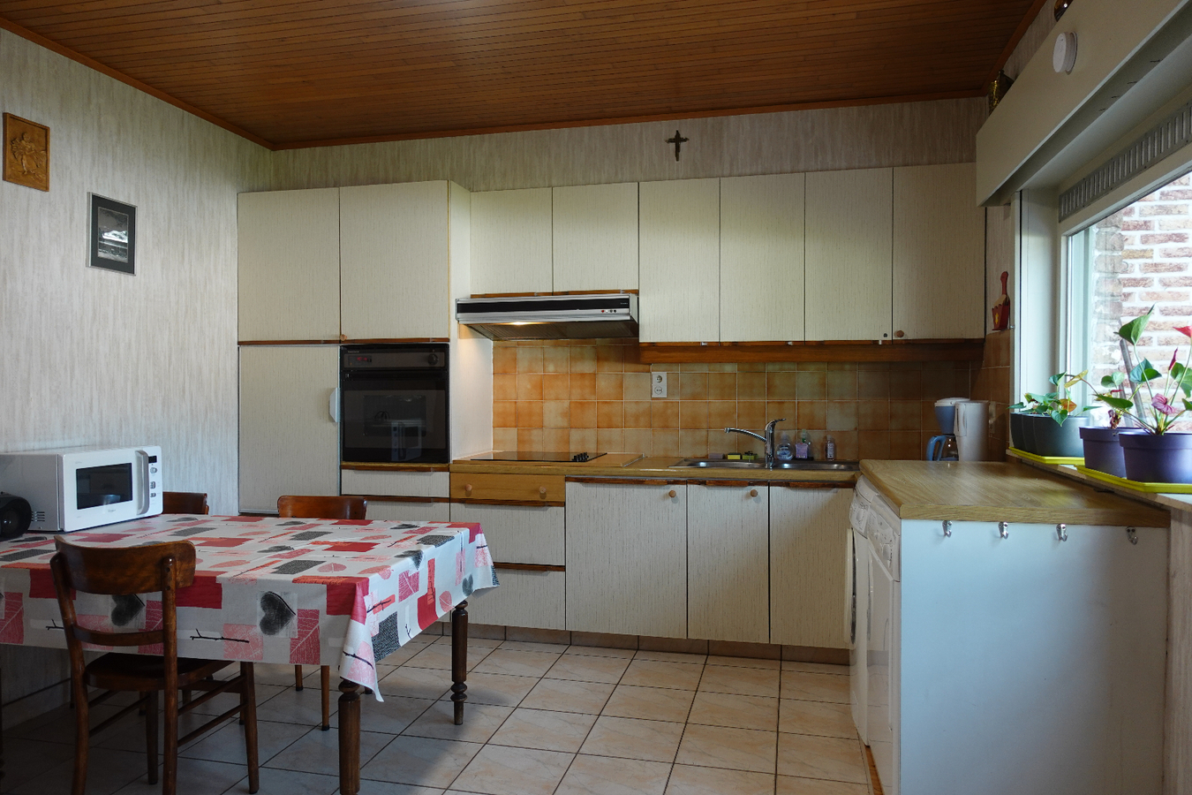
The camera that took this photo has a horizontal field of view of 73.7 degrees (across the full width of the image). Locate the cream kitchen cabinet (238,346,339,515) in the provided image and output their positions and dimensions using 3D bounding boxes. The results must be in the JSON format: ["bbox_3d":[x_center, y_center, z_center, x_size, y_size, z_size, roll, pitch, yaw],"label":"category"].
[{"bbox_3d":[-1.547,0.169,4.451,0.603,0.897,0.570,0,0,13],"label":"cream kitchen cabinet"}]

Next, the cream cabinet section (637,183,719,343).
[{"bbox_3d":[0.453,-0.680,4.126,0.408,0.814,0.306,0,0,14],"label":"cream cabinet section"}]

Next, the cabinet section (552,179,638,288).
[{"bbox_3d":[0.034,-0.817,4.226,0.455,0.542,0.306,0,0,14],"label":"cabinet section"}]

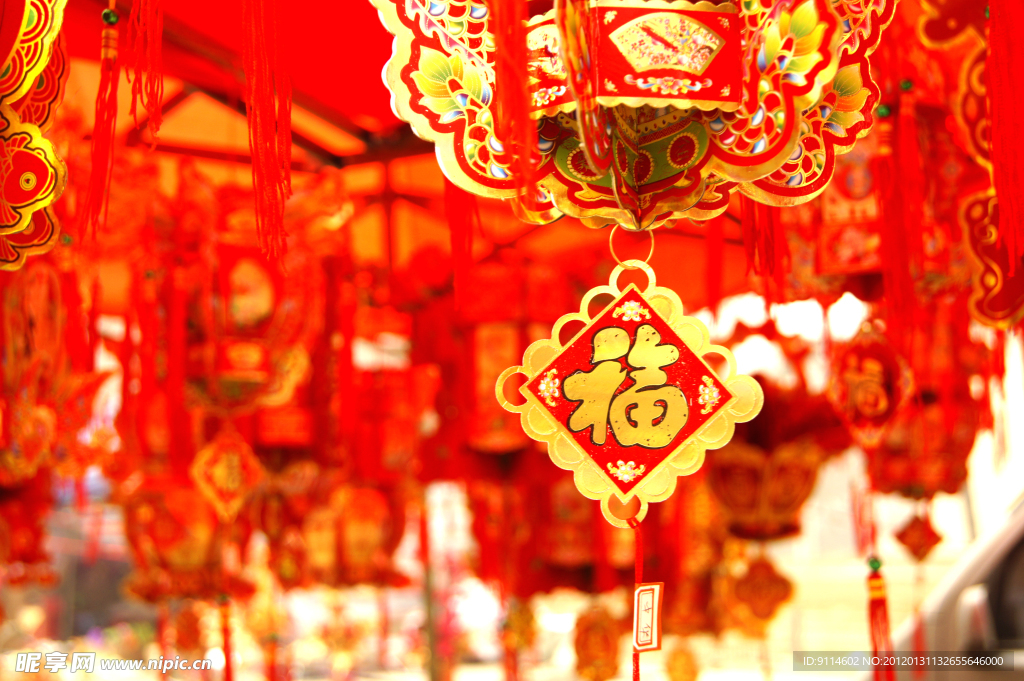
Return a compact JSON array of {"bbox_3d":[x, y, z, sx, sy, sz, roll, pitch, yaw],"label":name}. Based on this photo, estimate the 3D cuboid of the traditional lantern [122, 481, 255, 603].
[{"bbox_3d":[-0.820,0.507,3.750,0.335,0.310,0.300,1,-7,-9],"label":"traditional lantern"}]

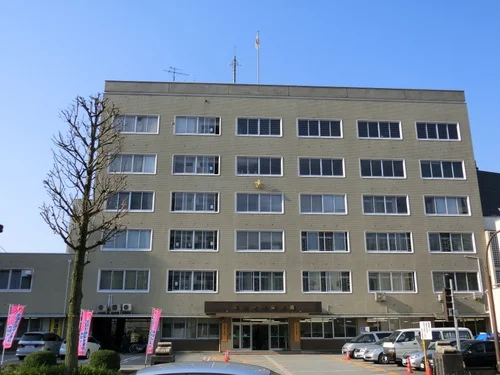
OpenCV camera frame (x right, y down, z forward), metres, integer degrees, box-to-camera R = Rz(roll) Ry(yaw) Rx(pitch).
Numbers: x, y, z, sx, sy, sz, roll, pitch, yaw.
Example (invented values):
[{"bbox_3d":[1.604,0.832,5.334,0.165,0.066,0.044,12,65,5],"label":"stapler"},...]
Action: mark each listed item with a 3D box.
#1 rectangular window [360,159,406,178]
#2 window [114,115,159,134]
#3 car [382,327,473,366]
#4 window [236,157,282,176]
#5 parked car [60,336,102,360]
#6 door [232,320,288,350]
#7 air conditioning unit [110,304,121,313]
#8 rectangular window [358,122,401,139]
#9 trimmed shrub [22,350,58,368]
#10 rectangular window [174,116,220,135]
[{"bbox_3d":[13.247,-1.850,48.861,4.540,1.970,0.200,1,-17,-3],"label":"rectangular window"},{"bbox_3d":[-11.312,-6.255,48.579,4.540,1.970,0.200,1,-17,-3],"label":"window"},{"bbox_3d":[10.504,9.403,29.145,4.700,1.980,1.690,1,-17,-3],"label":"car"},{"bbox_3d":[0.886,-1.983,45.708,4.431,1.907,0.200,1,-17,-3],"label":"window"},{"bbox_3d":[-11.705,11.021,34.021,1.700,1.480,4.250,1,-17,-3],"label":"parked car"},{"bbox_3d":[0.948,12.993,43.299,5.068,2.618,0.200,1,-17,-4],"label":"door"},{"bbox_3d":[-11.450,10.337,41.962,0.810,0.660,0.310,1,-17,-4],"label":"air conditioning unit"},{"bbox_3d":[13.239,-5.852,50.067,4.540,1.970,0.200,1,-17,-3],"label":"rectangular window"},{"bbox_3d":[-7.550,6.288,17.715,1.230,0.850,1.230,1,-17,-3],"label":"trimmed shrub"},{"bbox_3d":[-5.259,-6.256,49.766,4.680,2.090,0.150,1,-17,-3],"label":"rectangular window"}]

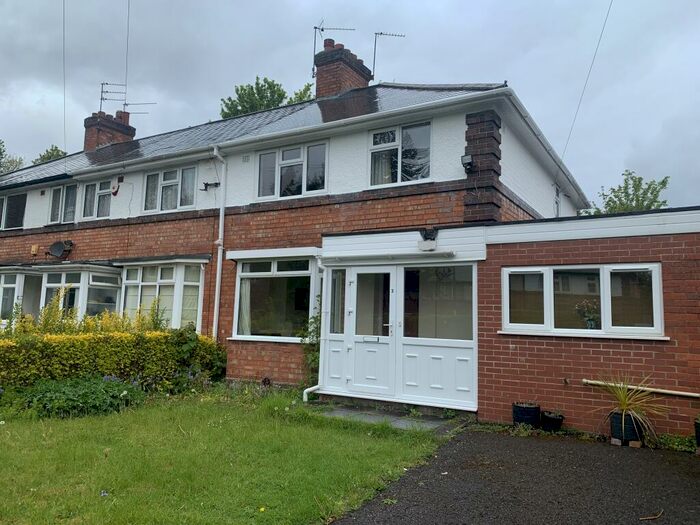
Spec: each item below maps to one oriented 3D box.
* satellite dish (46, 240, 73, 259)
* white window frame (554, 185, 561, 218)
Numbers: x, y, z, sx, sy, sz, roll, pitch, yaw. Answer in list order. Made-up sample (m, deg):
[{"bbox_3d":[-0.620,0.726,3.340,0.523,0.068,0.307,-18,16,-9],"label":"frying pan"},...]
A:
[{"bbox_3d":[-7.603,-0.341,13.808,0.520,0.460,0.480,-1,-6,22],"label":"satellite dish"},{"bbox_3d":[5.071,-1.387,12.802,0.090,1.050,0.820,-2,-7,31],"label":"white window frame"}]

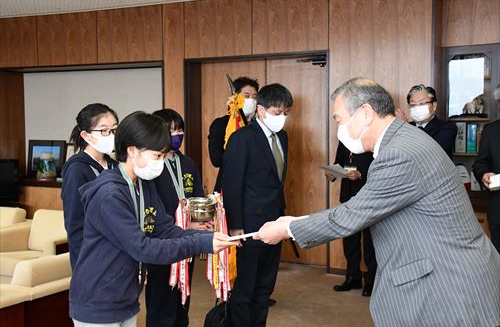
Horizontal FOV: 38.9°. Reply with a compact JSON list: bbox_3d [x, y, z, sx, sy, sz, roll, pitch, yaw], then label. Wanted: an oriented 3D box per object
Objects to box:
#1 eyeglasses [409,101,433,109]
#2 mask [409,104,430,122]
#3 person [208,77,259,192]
[{"bbox_3d":[1.061,-0.363,4.370,0.140,0.042,0.140,-5,5,38],"label":"eyeglasses"},{"bbox_3d":[1.034,-0.311,4.320,0.135,0.110,0.075,-5,5,38],"label":"mask"},{"bbox_3d":[-0.010,0.300,4.720,0.540,1.740,0.360,-1,3,-18],"label":"person"}]

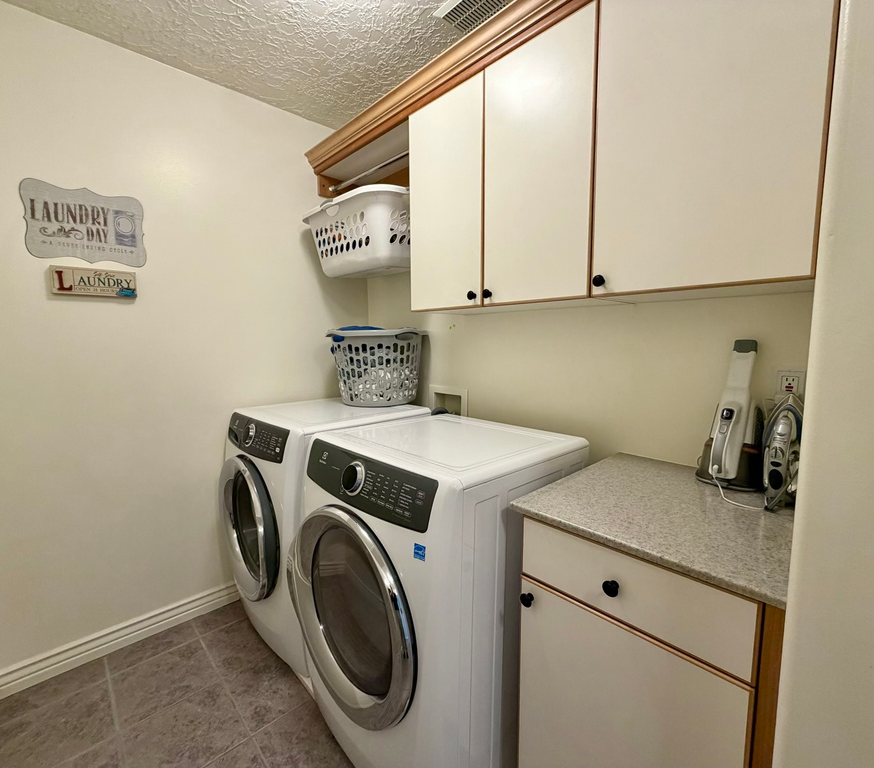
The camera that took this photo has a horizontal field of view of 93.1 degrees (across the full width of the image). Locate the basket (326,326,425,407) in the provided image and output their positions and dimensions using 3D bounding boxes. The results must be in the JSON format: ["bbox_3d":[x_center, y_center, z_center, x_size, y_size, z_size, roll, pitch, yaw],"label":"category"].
[{"bbox_3d":[-0.291,-0.085,2.031,0.450,0.360,0.500,-6,8,-42],"label":"basket"}]

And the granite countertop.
[{"bbox_3d":[0.573,0.291,0.999,0.620,0.030,0.515,-6,8,-42],"label":"granite countertop"}]

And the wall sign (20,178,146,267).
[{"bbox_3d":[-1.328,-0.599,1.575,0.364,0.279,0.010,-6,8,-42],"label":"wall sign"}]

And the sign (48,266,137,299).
[{"bbox_3d":[-1.316,-0.390,1.600,0.253,0.100,0.018,-6,8,-42],"label":"sign"}]

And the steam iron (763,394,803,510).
[{"bbox_3d":[0.798,0.154,0.951,0.130,0.252,0.105,-6,8,-42],"label":"steam iron"}]

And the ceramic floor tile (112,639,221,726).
[{"bbox_3d":[-1.046,1.137,1.595,0.312,0.010,0.312,-6,8,-42],"label":"ceramic floor tile"}]

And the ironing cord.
[{"bbox_3d":[0.719,0.247,0.993,0.115,0.055,0.125,-6,8,-42],"label":"ironing cord"}]

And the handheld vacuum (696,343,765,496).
[{"bbox_3d":[0.789,0.072,1.100,0.120,0.380,0.145,-4,7,-31],"label":"handheld vacuum"}]

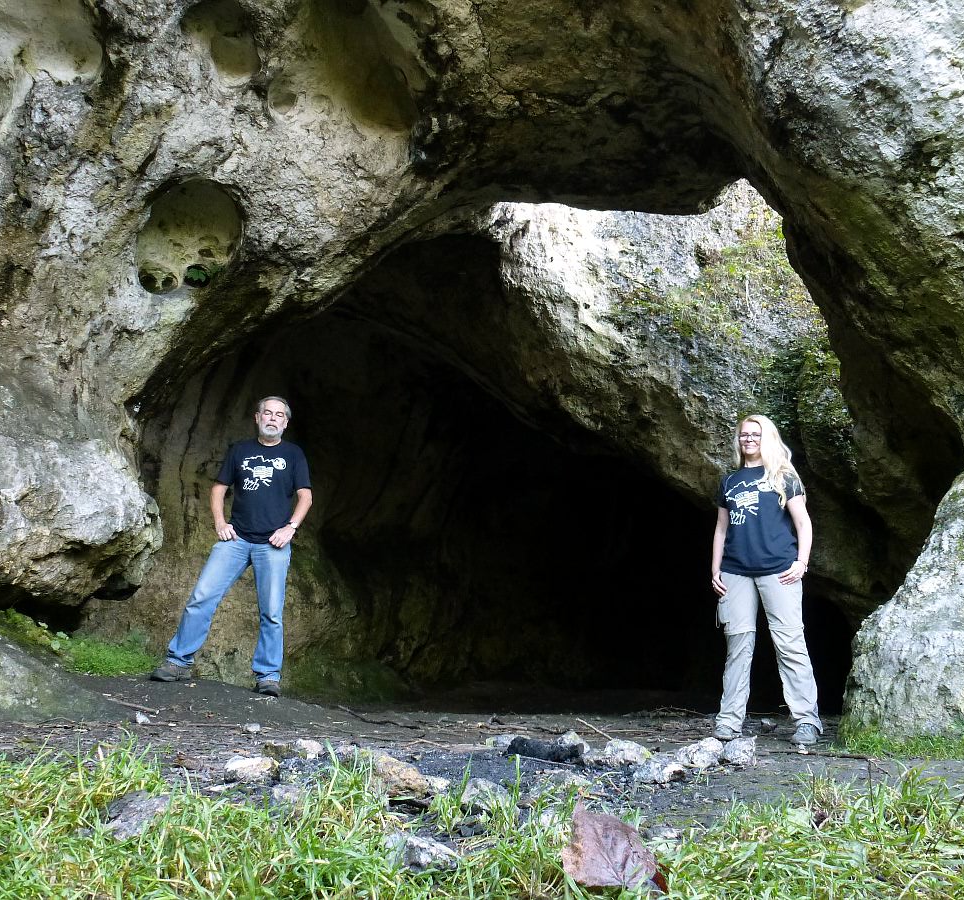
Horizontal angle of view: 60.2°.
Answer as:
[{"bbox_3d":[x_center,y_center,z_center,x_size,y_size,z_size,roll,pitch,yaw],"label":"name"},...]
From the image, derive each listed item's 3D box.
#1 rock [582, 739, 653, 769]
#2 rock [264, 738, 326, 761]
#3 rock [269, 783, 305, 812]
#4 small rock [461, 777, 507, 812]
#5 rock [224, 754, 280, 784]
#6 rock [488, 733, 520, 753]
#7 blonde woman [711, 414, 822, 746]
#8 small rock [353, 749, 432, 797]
[{"bbox_3d":[0.578,1.298,3.561,0.282,0.108,0.197,0,-12,0],"label":"rock"},{"bbox_3d":[-0.841,1.352,3.757,0.261,0.084,0.157,0,-12,0],"label":"rock"},{"bbox_3d":[-0.631,1.128,2.701,0.111,0.083,0.089,0,-12,0],"label":"rock"},{"bbox_3d":[0.005,1.121,2.711,0.148,0.099,0.118,0,-12,0],"label":"small rock"},{"bbox_3d":[-0.879,1.224,3.191,0.193,0.097,0.144,0,-12,0],"label":"rock"},{"bbox_3d":[0.116,1.392,3.955,0.169,0.087,0.127,0,-12,0],"label":"rock"},{"bbox_3d":[1.492,0.669,4.408,0.520,1.670,0.360,-7,-14,29],"label":"blonde woman"},{"bbox_3d":[-0.319,1.157,2.989,0.275,0.146,0.206,0,-12,0],"label":"small rock"}]

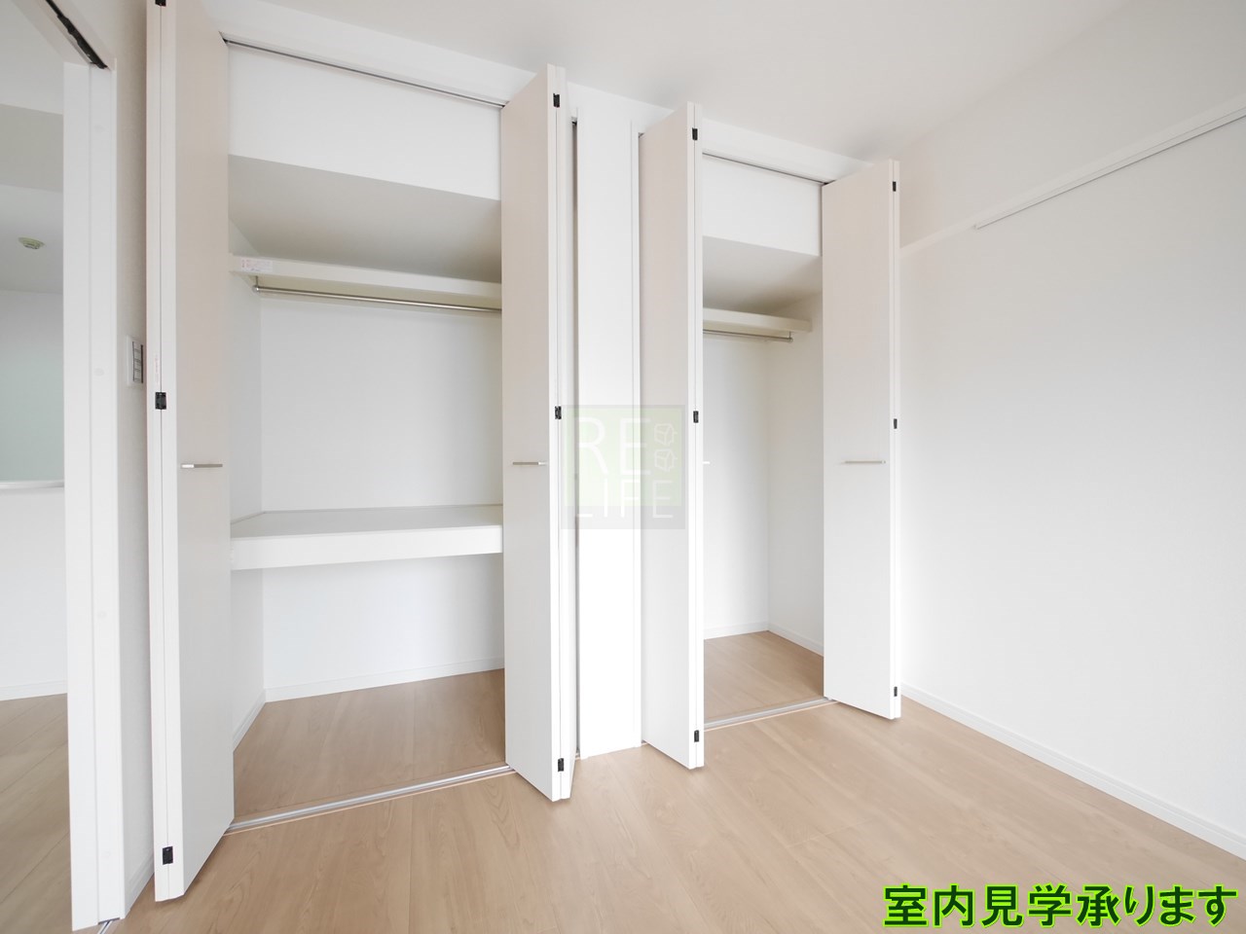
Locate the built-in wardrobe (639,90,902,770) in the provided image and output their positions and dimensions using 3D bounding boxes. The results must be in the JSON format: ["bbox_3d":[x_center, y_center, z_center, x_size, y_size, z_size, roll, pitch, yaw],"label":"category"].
[{"bbox_3d":[0.512,-0.099,2.434,1.271,2.279,1.102,0,0,-21],"label":"built-in wardrobe"}]

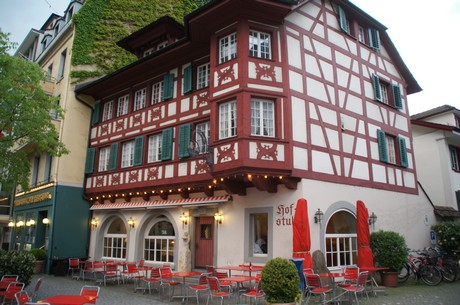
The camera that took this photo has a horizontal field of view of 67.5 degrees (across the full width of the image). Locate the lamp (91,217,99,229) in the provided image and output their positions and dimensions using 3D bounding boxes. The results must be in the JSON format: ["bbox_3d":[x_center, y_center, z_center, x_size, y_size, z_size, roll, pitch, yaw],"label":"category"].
[{"bbox_3d":[-7.473,3.874,18.927,0.240,0.490,0.290,-10,-16,37],"label":"lamp"}]

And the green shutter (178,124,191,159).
[{"bbox_3d":[-2.000,-0.528,15.239,0.640,1.492,0.060,-10,-17,36],"label":"green shutter"}]

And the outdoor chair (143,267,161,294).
[{"bbox_3d":[-2.819,4.696,12.600,0.500,0.860,0.560,10,-17,-36],"label":"outdoor chair"}]

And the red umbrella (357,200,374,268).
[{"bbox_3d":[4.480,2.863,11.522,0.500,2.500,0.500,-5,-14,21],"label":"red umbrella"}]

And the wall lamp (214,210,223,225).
[{"bbox_3d":[-0.466,2.648,13.967,0.230,0.550,0.300,-10,-17,36],"label":"wall lamp"}]

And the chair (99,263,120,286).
[{"bbox_3d":[-5.020,5.177,14.642,0.500,0.860,0.560,8,-15,-29],"label":"chair"}]

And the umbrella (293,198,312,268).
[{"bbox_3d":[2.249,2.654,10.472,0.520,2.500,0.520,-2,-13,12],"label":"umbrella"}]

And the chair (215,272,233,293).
[{"bbox_3d":[-0.211,3.998,10.394,0.480,0.840,0.540,11,-16,-38],"label":"chair"}]

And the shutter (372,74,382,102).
[{"bbox_3d":[7.040,-3.067,16.414,0.060,1.282,0.520,-12,-18,42],"label":"shutter"}]

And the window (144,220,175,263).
[{"bbox_3d":[-3.304,4.181,16.305,2.258,1.978,0.150,-10,-17,36],"label":"window"}]

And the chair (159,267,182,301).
[{"bbox_3d":[-1.938,4.144,10.944,0.540,0.840,0.480,-10,-17,39],"label":"chair"}]

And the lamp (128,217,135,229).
[{"bbox_3d":[-4.935,3.507,17.254,0.230,0.550,0.300,-10,-17,36],"label":"lamp"}]

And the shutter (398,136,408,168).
[{"bbox_3d":[8.153,0.000,16.198,0.630,1.410,0.060,10,-16,-36],"label":"shutter"}]

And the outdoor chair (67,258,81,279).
[{"bbox_3d":[-6.873,5.138,15.194,0.540,0.840,0.480,-11,-17,42],"label":"outdoor chair"}]

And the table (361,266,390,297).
[{"bbox_3d":[4.913,4.373,11.811,0.920,0.740,0.660,10,-17,-35],"label":"table"}]

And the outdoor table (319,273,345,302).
[{"bbox_3d":[3.184,4.162,10.574,0.850,0.740,0.680,10,-17,-35],"label":"outdoor table"}]

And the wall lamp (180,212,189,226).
[{"bbox_3d":[-1.941,2.838,14.643,0.240,0.490,0.290,-10,-16,37],"label":"wall lamp"}]

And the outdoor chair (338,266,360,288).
[{"bbox_3d":[3.888,4.260,11.271,0.500,0.860,0.560,-7,-15,29],"label":"outdoor chair"}]

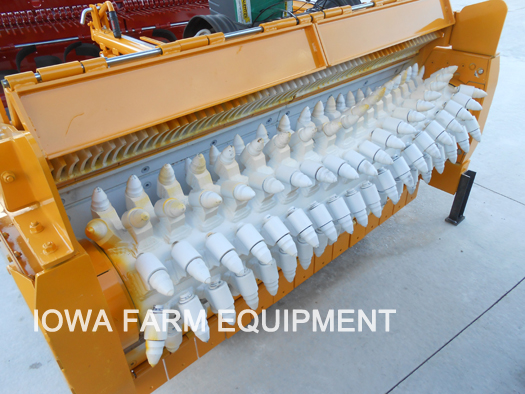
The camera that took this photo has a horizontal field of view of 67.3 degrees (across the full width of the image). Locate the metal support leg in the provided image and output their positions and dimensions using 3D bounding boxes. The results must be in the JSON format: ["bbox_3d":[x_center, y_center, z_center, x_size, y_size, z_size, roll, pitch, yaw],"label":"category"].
[{"bbox_3d":[1.270,0.009,2.516,0.123,0.341,0.072,-27,40,-33],"label":"metal support leg"}]

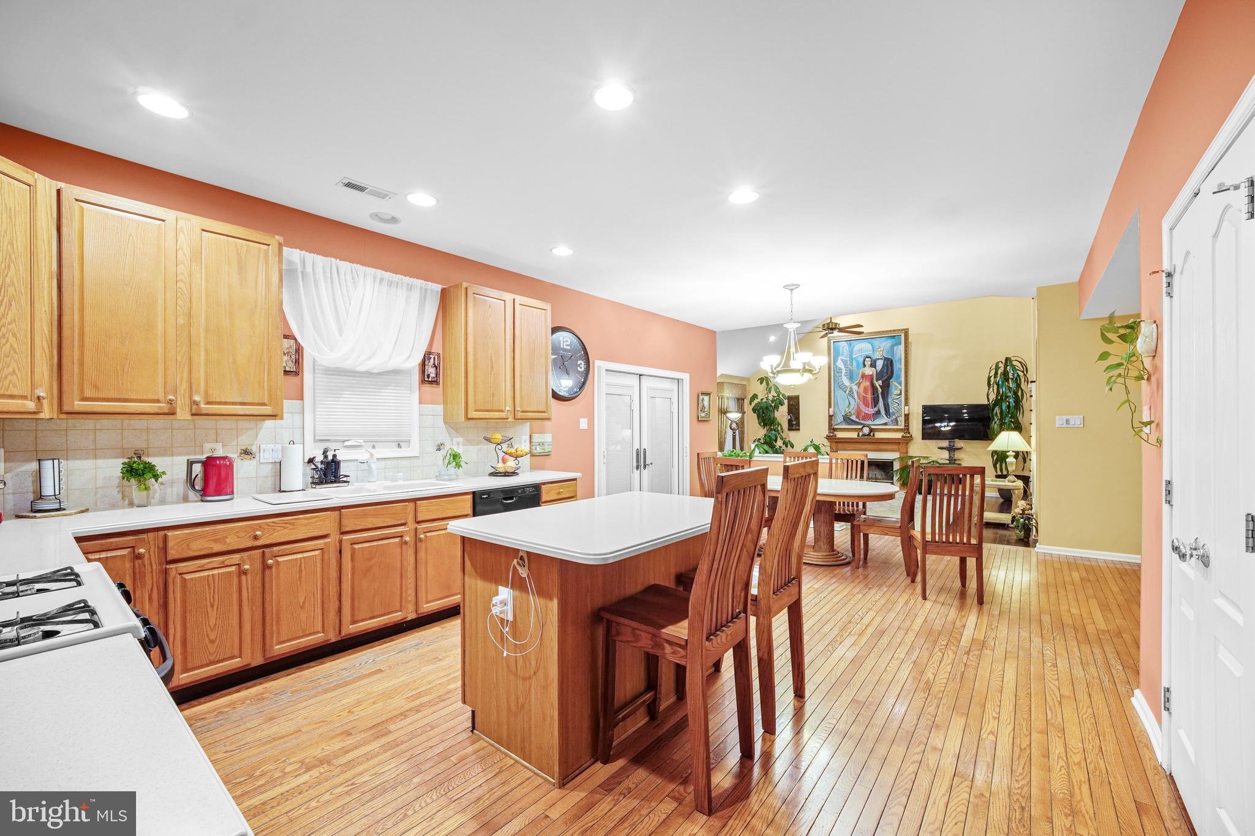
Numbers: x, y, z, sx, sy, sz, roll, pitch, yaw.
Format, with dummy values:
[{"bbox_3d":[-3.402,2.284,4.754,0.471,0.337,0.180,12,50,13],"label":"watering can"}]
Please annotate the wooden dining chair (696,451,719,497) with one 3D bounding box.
[{"bbox_3d":[1.142,0.916,5.100,0.510,1.040,0.420,-1,-1,39],"label":"wooden dining chair"}]

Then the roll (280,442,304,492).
[{"bbox_3d":[-2.116,0.316,2.860,0.145,0.305,0.145,-1,-1,41],"label":"roll"}]

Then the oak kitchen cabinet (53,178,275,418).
[{"bbox_3d":[-2.395,-0.523,2.431,0.325,1.067,0.830,-1,-1,41],"label":"oak kitchen cabinet"}]

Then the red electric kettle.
[{"bbox_3d":[-2.338,0.341,2.560,0.160,0.260,0.220,0,-1,42],"label":"red electric kettle"}]

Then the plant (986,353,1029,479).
[{"bbox_3d":[6.724,0.184,7.999,0.680,2.550,0.680,-1,-1,40],"label":"plant"}]

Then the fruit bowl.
[{"bbox_3d":[-1.047,0.313,3.884,0.270,0.350,0.360,0,-1,42],"label":"fruit bowl"}]

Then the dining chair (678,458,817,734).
[{"bbox_3d":[0.591,0.809,2.267,0.530,1.180,0.410,-1,-1,39],"label":"dining chair"}]

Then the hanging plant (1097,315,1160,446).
[{"bbox_3d":[2.109,-0.158,1.925,0.190,0.540,0.290,0,-1,42],"label":"hanging plant"}]

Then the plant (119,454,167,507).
[{"bbox_3d":[-2.523,0.340,2.353,0.170,0.260,0.170,0,-1,42],"label":"plant"}]

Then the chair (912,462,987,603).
[{"bbox_3d":[2.566,0.898,3.661,0.425,1.040,0.485,0,-1,18],"label":"chair"}]

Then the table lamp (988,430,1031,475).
[{"bbox_3d":[5.200,0.524,6.144,0.460,0.680,0.460,0,-1,42],"label":"table lamp"}]

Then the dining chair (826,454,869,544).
[{"bbox_3d":[2.315,0.913,4.847,0.420,1.040,0.510,-1,-1,40],"label":"dining chair"}]

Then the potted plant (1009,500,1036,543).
[{"bbox_3d":[4.663,1.187,5.345,0.270,0.470,0.270,0,-1,42],"label":"potted plant"}]

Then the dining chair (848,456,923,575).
[{"bbox_3d":[2.419,0.896,4.255,0.530,1.030,0.440,0,0,37],"label":"dining chair"}]

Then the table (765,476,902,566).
[{"bbox_3d":[1.764,1.040,4.639,1.620,0.745,1.070,0,0,39],"label":"table"}]

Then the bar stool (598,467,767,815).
[{"bbox_3d":[0.223,0.804,1.852,0.530,1.180,0.410,-1,-1,39],"label":"bar stool"}]

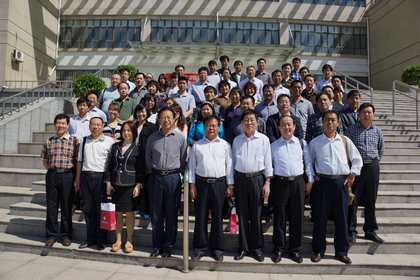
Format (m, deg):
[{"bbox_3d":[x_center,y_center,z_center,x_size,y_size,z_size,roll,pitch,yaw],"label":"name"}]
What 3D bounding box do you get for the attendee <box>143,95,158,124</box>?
[{"bbox_3d":[-0.979,0.082,5.136,0.440,1.620,0.270,1,-1,-7],"label":"attendee"}]

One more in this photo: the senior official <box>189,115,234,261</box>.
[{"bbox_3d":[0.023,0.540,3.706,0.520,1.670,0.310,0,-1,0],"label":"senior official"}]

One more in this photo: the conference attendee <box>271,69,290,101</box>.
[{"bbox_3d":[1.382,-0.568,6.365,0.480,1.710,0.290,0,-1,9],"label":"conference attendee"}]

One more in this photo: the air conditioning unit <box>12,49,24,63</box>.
[{"bbox_3d":[-10.970,-4.830,18.000,0.310,0.570,0.820,0,0,-6],"label":"air conditioning unit"}]

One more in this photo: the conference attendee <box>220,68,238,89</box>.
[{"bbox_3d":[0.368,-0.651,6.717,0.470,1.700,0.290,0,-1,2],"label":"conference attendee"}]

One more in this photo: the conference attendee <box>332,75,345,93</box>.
[{"bbox_3d":[2.380,-0.343,5.835,0.470,1.710,0.280,0,-1,11],"label":"conference attendee"}]

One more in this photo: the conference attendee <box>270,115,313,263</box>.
[{"bbox_3d":[0.943,0.550,3.667,0.500,1.679,0.310,0,-1,11],"label":"conference attendee"}]

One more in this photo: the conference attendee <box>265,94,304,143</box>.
[{"bbox_3d":[1.040,0.241,4.355,0.500,1.730,0.290,0,-1,7],"label":"conference attendee"}]

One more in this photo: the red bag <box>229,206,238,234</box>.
[{"bbox_3d":[0.283,0.965,3.800,0.090,0.320,0.220,0,0,13],"label":"red bag"}]

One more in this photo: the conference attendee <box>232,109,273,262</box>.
[{"bbox_3d":[0.507,0.515,3.760,0.490,1.740,0.310,0,0,5],"label":"conference attendee"}]

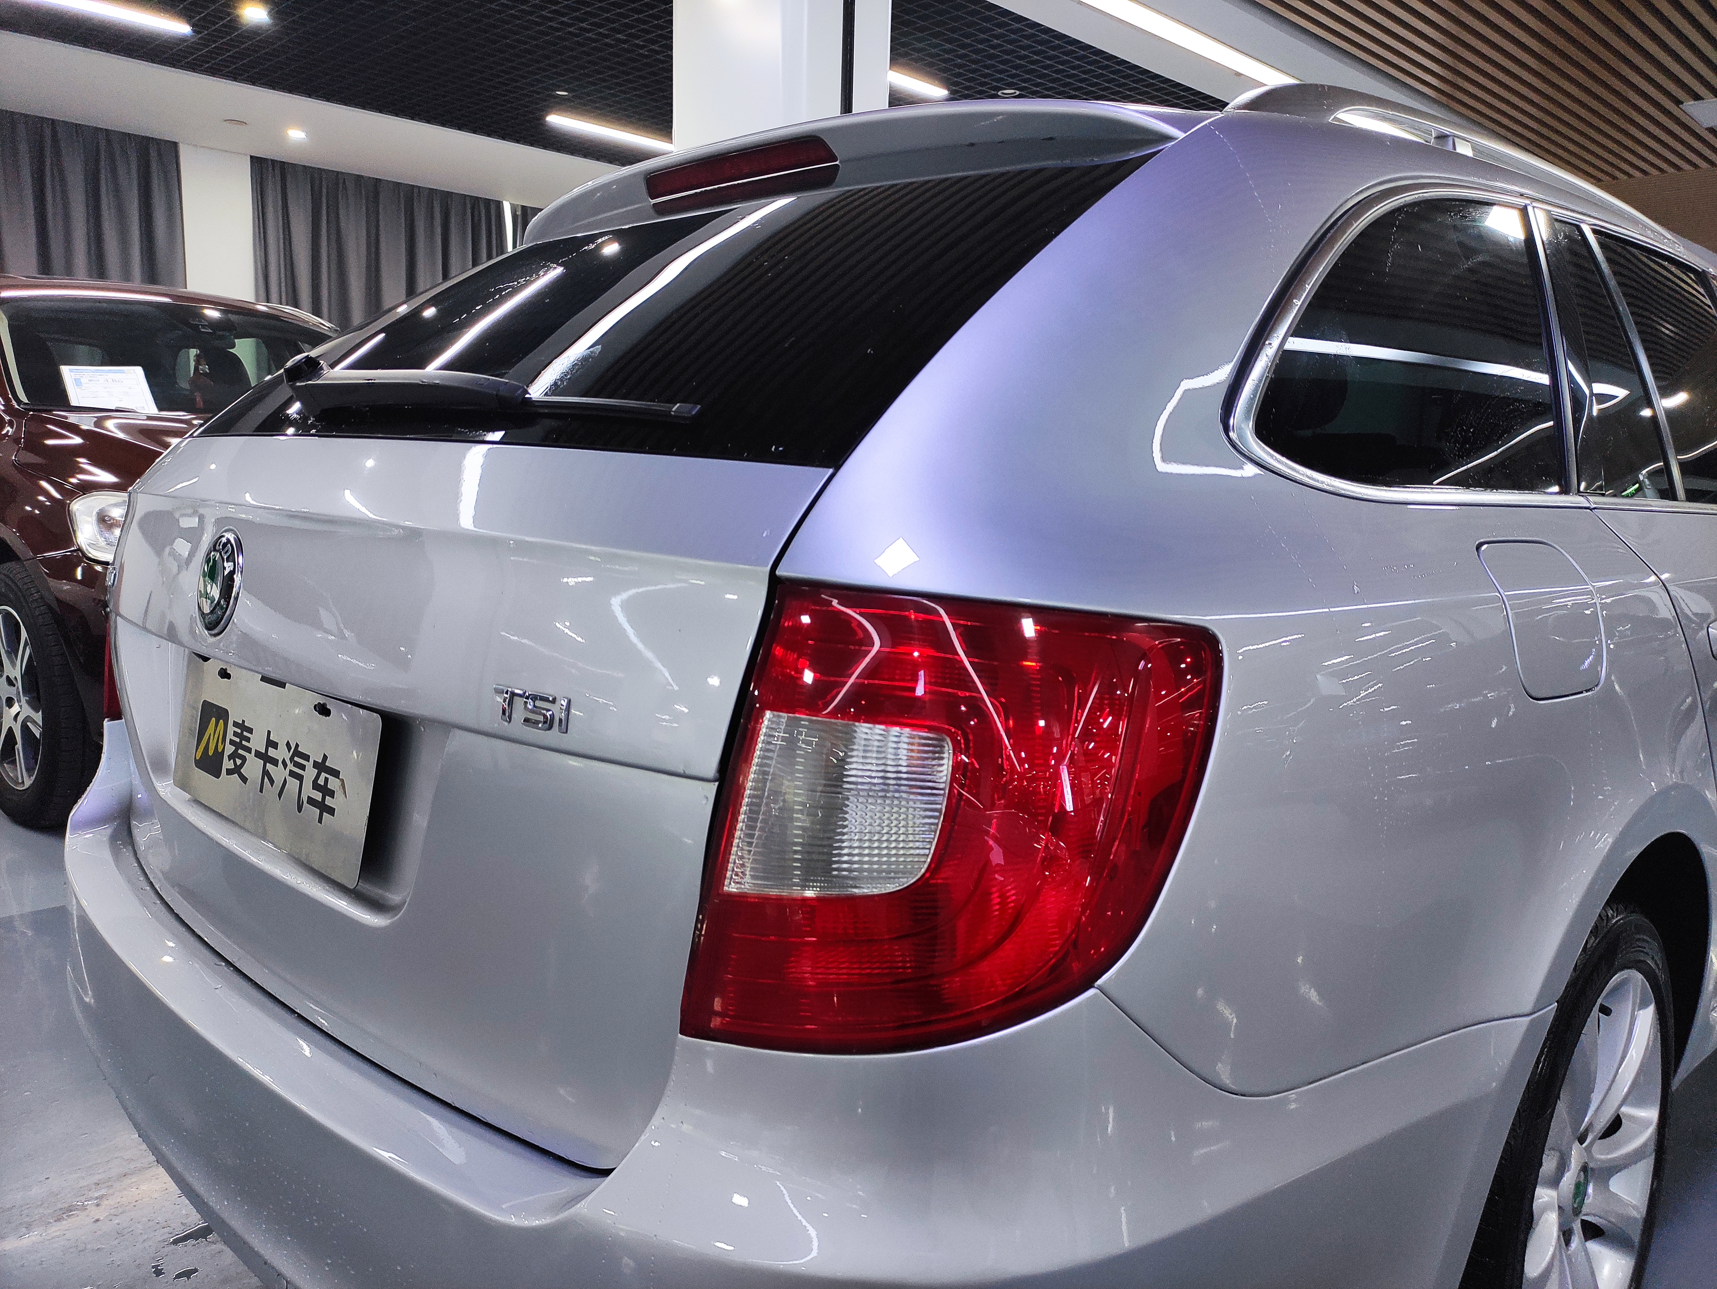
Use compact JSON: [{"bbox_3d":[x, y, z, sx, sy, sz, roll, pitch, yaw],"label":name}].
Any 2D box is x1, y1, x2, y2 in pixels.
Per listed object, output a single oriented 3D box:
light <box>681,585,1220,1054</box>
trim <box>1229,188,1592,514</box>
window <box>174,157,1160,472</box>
[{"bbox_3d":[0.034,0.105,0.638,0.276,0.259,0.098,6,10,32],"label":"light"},{"bbox_3d":[0.422,-0.242,0.915,0.684,0.300,0.070,-8,-6,-41],"label":"trim"},{"bbox_3d":[-0.310,-0.327,1.259,1.220,0.073,0.563,9,41,44],"label":"window"}]

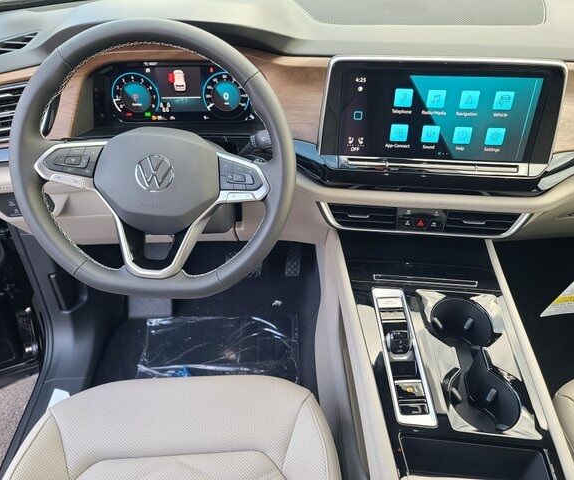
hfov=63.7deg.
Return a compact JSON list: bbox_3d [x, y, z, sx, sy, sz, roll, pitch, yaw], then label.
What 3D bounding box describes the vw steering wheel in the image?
[{"bbox_3d":[-0.174,-0.099,0.629,0.372,0.366,0.100,5,13,-3],"label":"vw steering wheel"}]

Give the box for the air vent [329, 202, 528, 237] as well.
[{"bbox_3d":[0.230,-0.036,0.798,0.358,0.052,0.035,4,30,6],"label":"air vent"}]

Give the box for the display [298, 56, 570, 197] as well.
[{"bbox_3d":[0.229,-0.184,0.727,0.366,0.195,0.040,4,30,6],"label":"display"}]

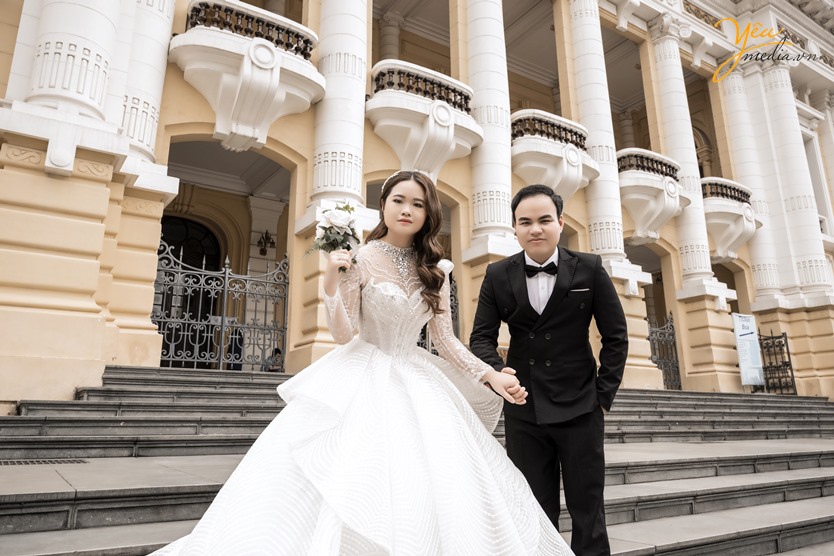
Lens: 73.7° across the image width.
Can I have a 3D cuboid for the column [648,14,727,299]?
[{"bbox_3d":[7.601,-3.673,15.857,1.173,8.763,1.035,8,-17,-29],"label":"column"}]

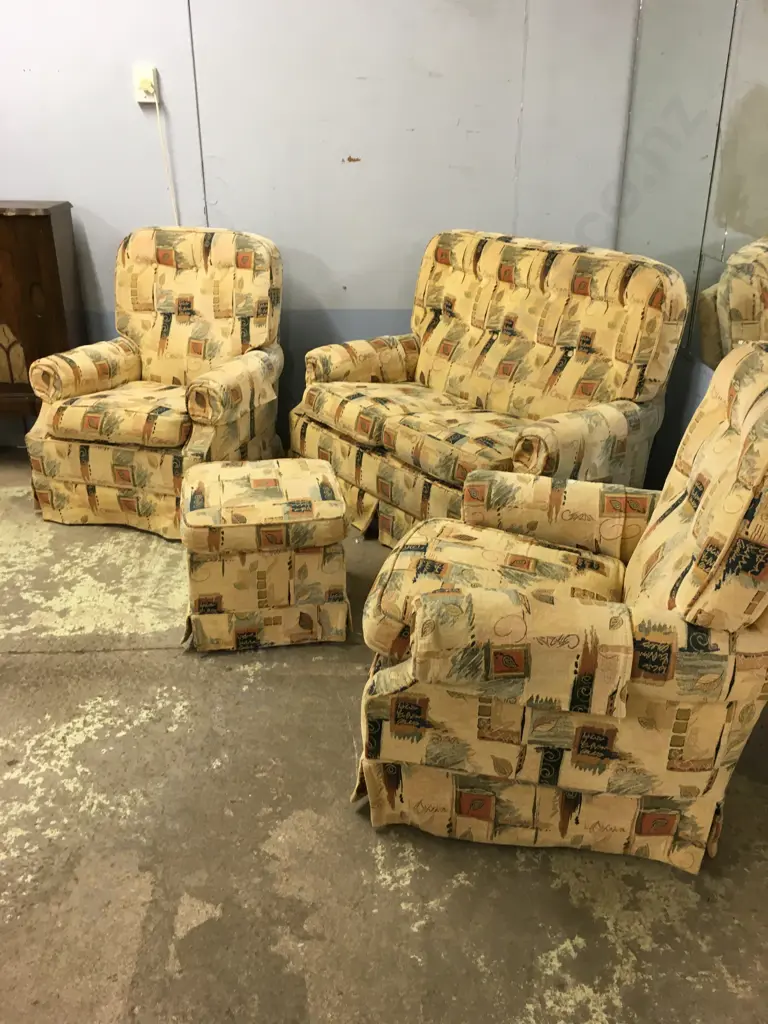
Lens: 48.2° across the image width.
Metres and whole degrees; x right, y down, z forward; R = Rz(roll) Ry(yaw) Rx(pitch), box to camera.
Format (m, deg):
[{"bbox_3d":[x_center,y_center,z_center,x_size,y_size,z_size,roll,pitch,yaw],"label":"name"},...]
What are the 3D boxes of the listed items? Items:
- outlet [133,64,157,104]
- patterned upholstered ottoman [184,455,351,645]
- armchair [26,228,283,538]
[{"bbox_3d":[-0.875,-1.576,3.165,0.074,0.116,0.045,0,25,0],"label":"outlet"},{"bbox_3d":[-0.338,0.108,2.485,0.450,0.395,0.430,-3,25,-7],"label":"patterned upholstered ottoman"},{"bbox_3d":[-0.793,-0.509,3.165,0.731,0.938,0.780,8,26,16],"label":"armchair"}]

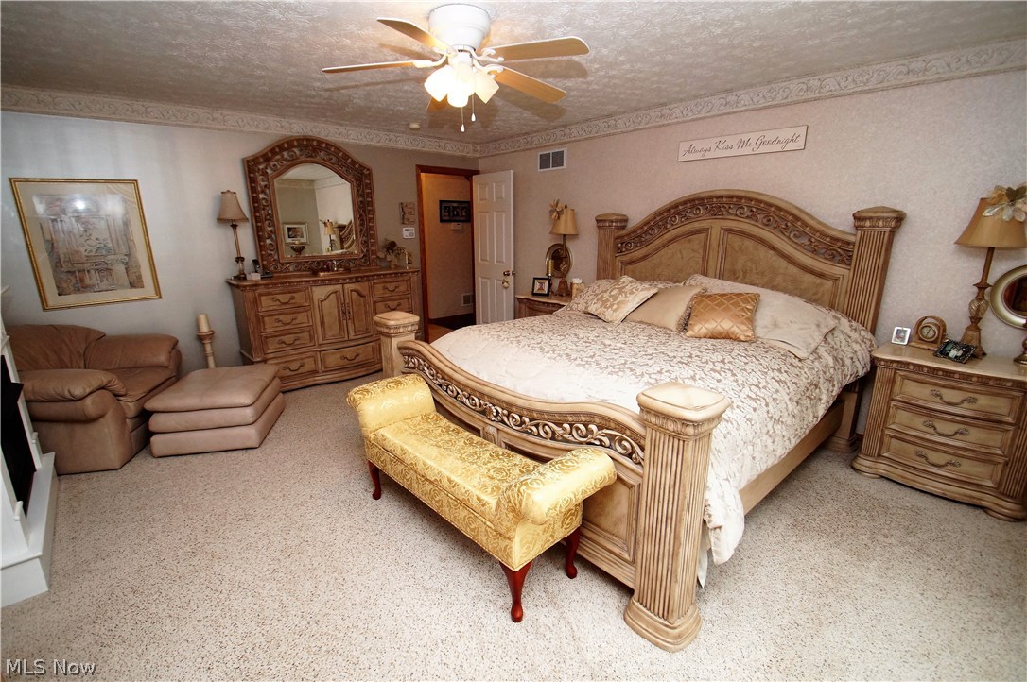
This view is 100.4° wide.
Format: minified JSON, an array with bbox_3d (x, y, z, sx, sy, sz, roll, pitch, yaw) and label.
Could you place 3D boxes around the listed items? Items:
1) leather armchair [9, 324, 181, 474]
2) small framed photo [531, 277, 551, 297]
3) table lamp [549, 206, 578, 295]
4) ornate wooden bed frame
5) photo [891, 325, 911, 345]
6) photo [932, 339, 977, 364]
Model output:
[{"bbox_3d":[-3.100,0.323,3.053,0.900,0.860,0.990,-4,16,-11],"label":"leather armchair"},{"bbox_3d":[0.295,-0.584,4.532,0.185,0.205,0.030,7,6,24],"label":"small framed photo"},{"bbox_3d":[0.526,-0.923,4.417,0.300,0.905,0.300,-1,16,0],"label":"table lamp"},{"bbox_3d":[0.747,-0.108,2.821,2.310,1.710,2.170,-14,21,-39],"label":"ornate wooden bed frame"},{"bbox_3d":[2.409,-0.025,2.665,0.025,0.098,0.073,-1,13,-42],"label":"photo"},{"bbox_3d":[2.474,0.061,2.394,0.030,0.107,0.146,24,9,-19],"label":"photo"}]

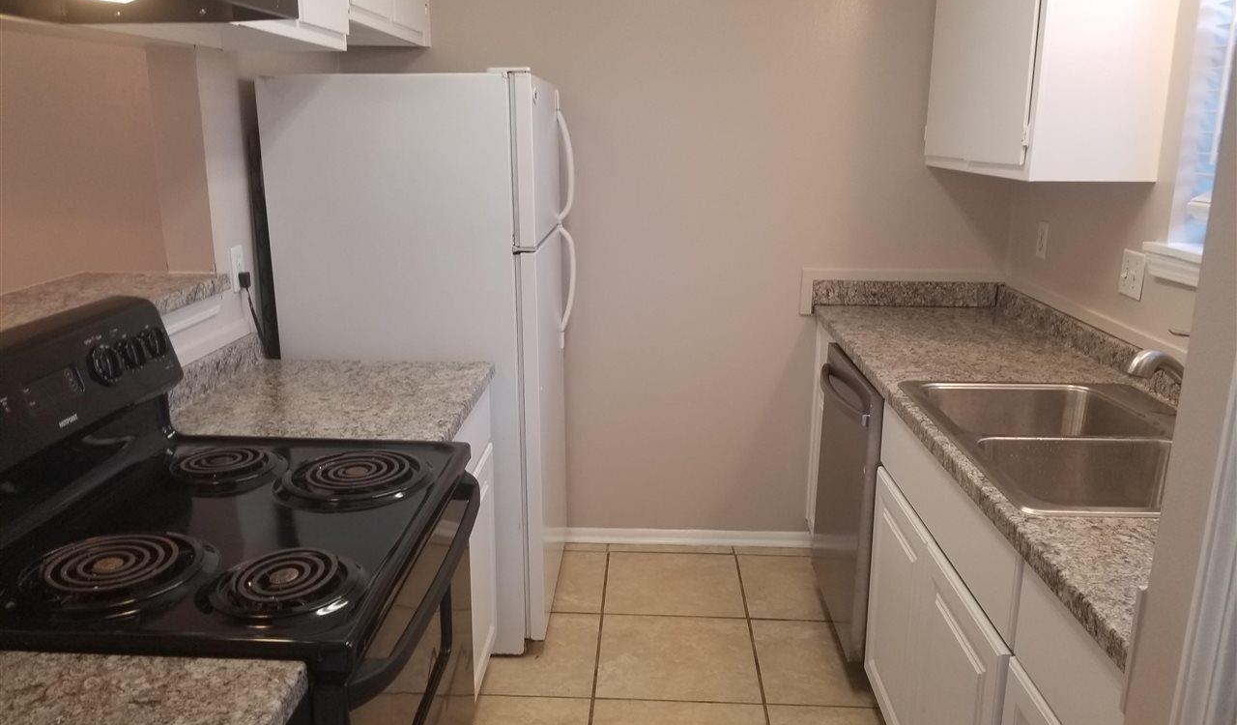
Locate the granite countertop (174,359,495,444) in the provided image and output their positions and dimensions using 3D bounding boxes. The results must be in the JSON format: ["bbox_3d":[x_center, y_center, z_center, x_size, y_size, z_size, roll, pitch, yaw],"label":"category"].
[{"bbox_3d":[-0.655,0.092,2.116,0.659,0.039,0.640,1,14,2],"label":"granite countertop"}]

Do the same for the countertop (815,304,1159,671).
[{"bbox_3d":[0.956,0.085,2.151,0.645,0.039,2.215,1,14,2],"label":"countertop"}]

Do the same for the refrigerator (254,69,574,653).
[{"bbox_3d":[-0.532,-0.028,2.905,0.750,1.649,0.750,1,14,2],"label":"refrigerator"}]

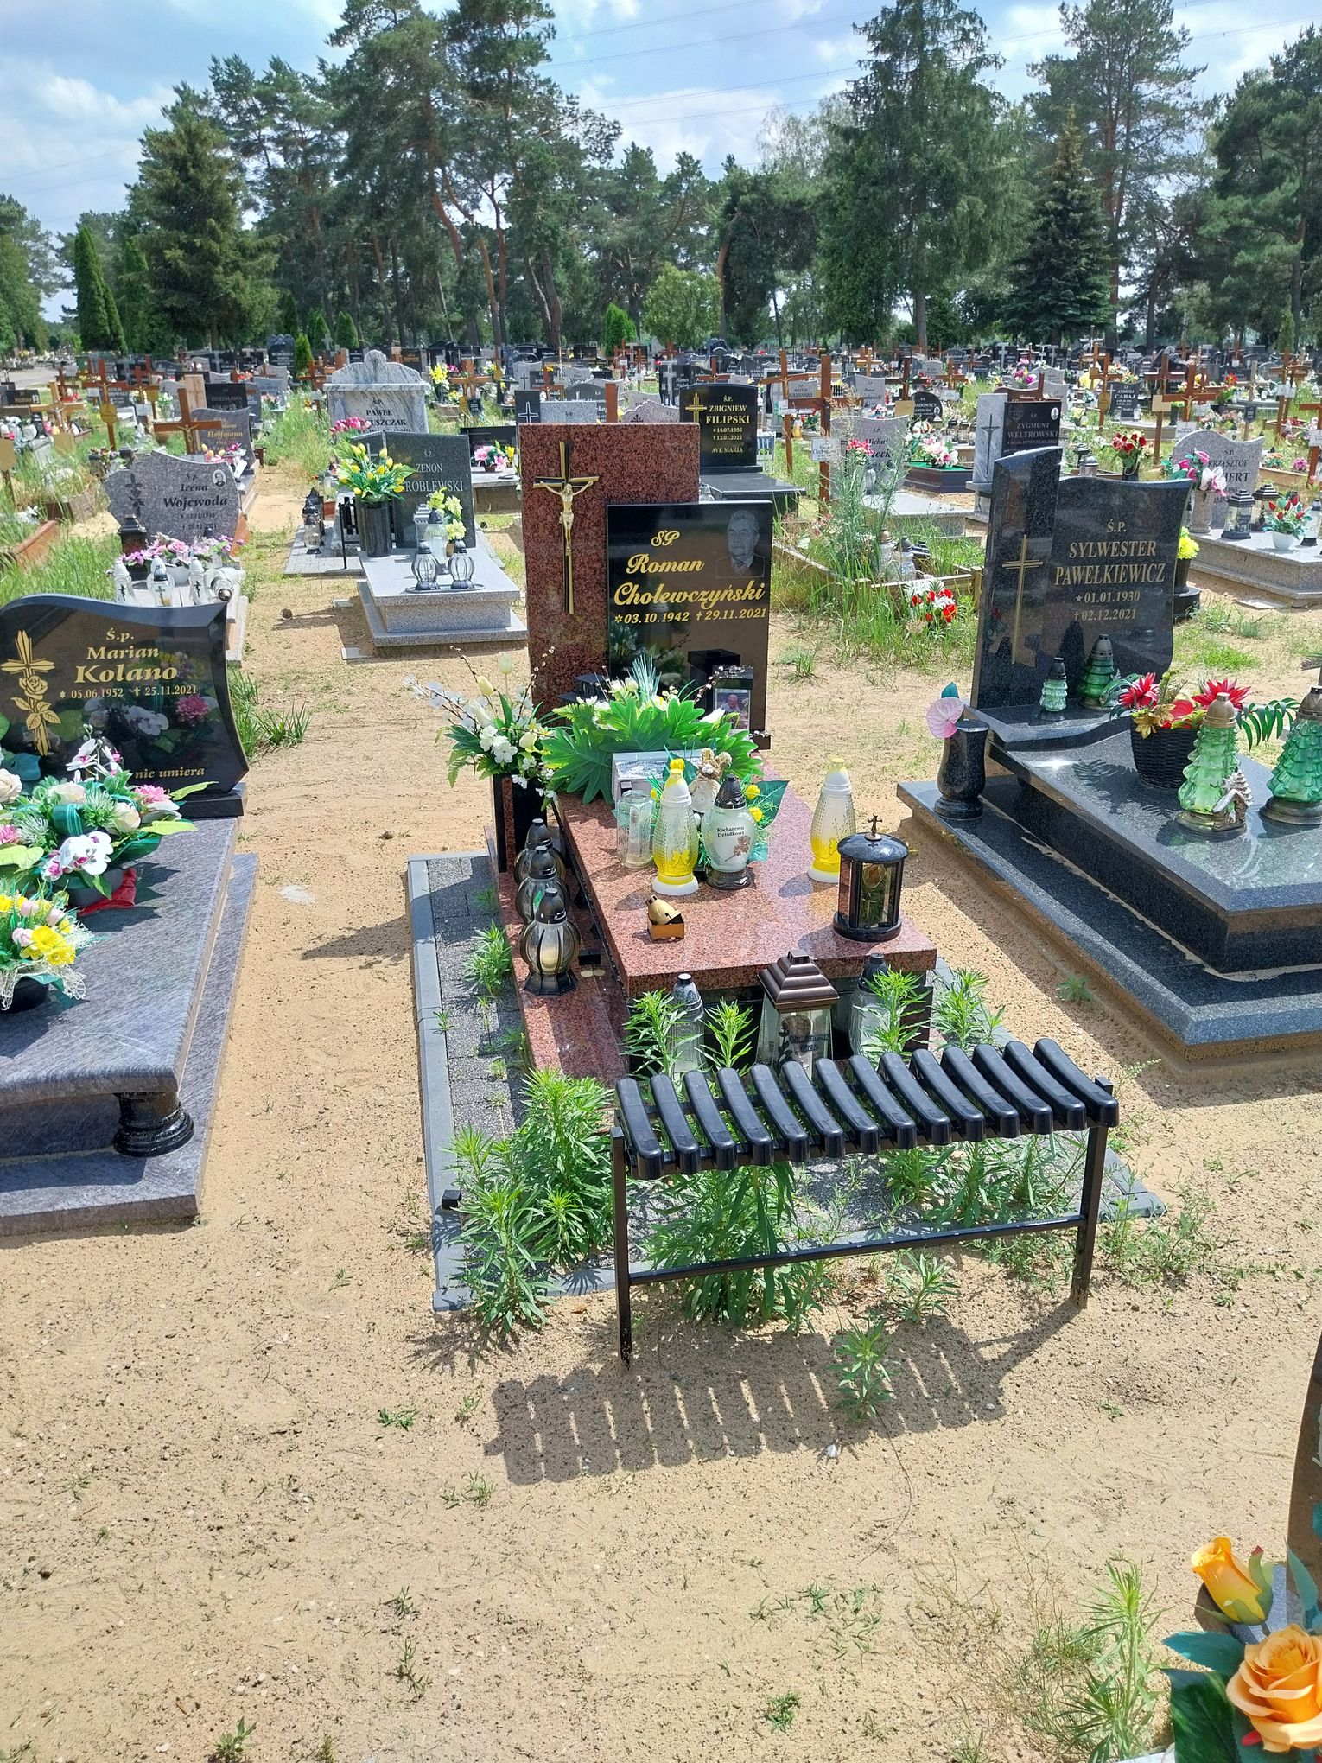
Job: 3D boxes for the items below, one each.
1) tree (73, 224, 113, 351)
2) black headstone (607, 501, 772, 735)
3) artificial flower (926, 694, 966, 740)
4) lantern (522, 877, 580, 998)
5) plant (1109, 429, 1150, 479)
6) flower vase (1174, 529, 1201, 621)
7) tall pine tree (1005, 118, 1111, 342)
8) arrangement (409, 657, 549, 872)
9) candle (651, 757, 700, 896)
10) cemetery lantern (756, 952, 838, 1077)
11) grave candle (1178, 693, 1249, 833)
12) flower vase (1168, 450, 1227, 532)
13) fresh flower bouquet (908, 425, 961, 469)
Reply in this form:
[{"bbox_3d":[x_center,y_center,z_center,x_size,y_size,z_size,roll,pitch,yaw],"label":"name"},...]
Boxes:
[{"bbox_3d":[-17.647,-17.750,40.963,1.248,4.677,1.248,-9,24,-20],"label":"tree"},{"bbox_3d":[0.085,-0.801,4.105,0.499,0.722,0.070,-4,23,-10],"label":"black headstone"},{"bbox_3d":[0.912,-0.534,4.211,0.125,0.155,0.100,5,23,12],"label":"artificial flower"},{"bbox_3d":[-0.290,0.132,3.385,0.152,0.276,0.152,-4,23,-10],"label":"lantern"},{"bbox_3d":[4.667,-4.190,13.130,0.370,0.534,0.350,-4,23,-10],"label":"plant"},{"bbox_3d":[3.096,-1.824,7.796,0.230,0.510,0.230,6,24,14],"label":"flower vase"},{"bbox_3d":[16.078,-25.049,52.177,4.180,8.990,4.180,6,24,14],"label":"tall pine tree"},{"bbox_3d":[-0.540,-0.332,3.909,0.420,0.660,0.340,-4,23,-9],"label":"arrangement"},{"bbox_3d":[0.035,-0.128,2.965,0.110,0.302,0.110,0,23,1],"label":"candle"},{"bbox_3d":[0.290,0.302,2.817,0.152,0.322,0.152,-4,23,-9],"label":"cemetery lantern"},{"bbox_3d":[1.497,-0.324,3.544,0.175,0.345,0.175,10,25,22],"label":"grave candle"},{"bbox_3d":[3.848,-2.799,9.510,0.370,0.565,0.340,8,24,20],"label":"flower vase"},{"bbox_3d":[2.953,-4.706,14.291,0.500,0.417,0.420,0,23,1],"label":"fresh flower bouquet"}]

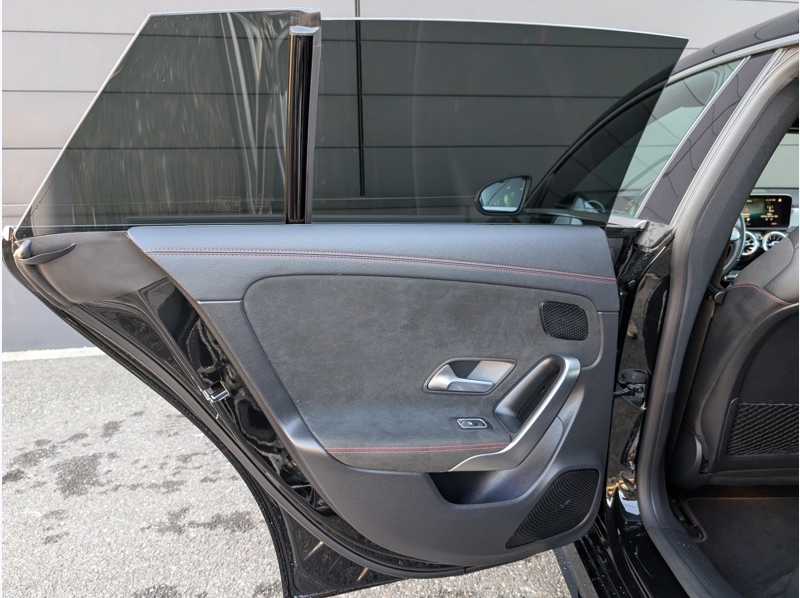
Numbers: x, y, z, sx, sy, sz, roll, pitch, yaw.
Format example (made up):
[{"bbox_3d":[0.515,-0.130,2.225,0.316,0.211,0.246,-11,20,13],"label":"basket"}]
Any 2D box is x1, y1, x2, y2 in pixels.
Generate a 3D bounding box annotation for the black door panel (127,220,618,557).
[{"bbox_3d":[0.030,0.189,0.934,0.820,0.640,0.140,-6,14,-21],"label":"black door panel"}]

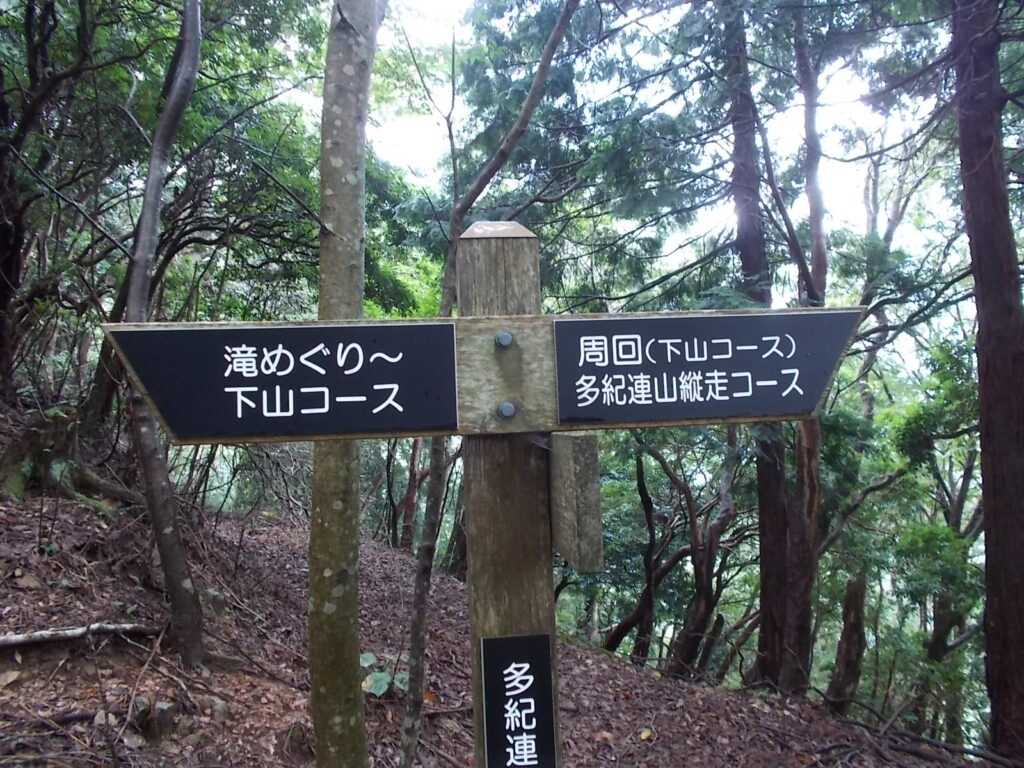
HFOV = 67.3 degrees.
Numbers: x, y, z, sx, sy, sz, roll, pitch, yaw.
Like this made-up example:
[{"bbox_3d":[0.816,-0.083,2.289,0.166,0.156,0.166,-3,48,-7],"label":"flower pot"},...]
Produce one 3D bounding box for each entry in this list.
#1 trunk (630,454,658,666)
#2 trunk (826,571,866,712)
[{"bbox_3d":[0.934,1.239,5.400,0.180,1.500,0.160,-1,-4,10],"label":"trunk"},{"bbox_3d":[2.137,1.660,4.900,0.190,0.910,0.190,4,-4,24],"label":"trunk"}]

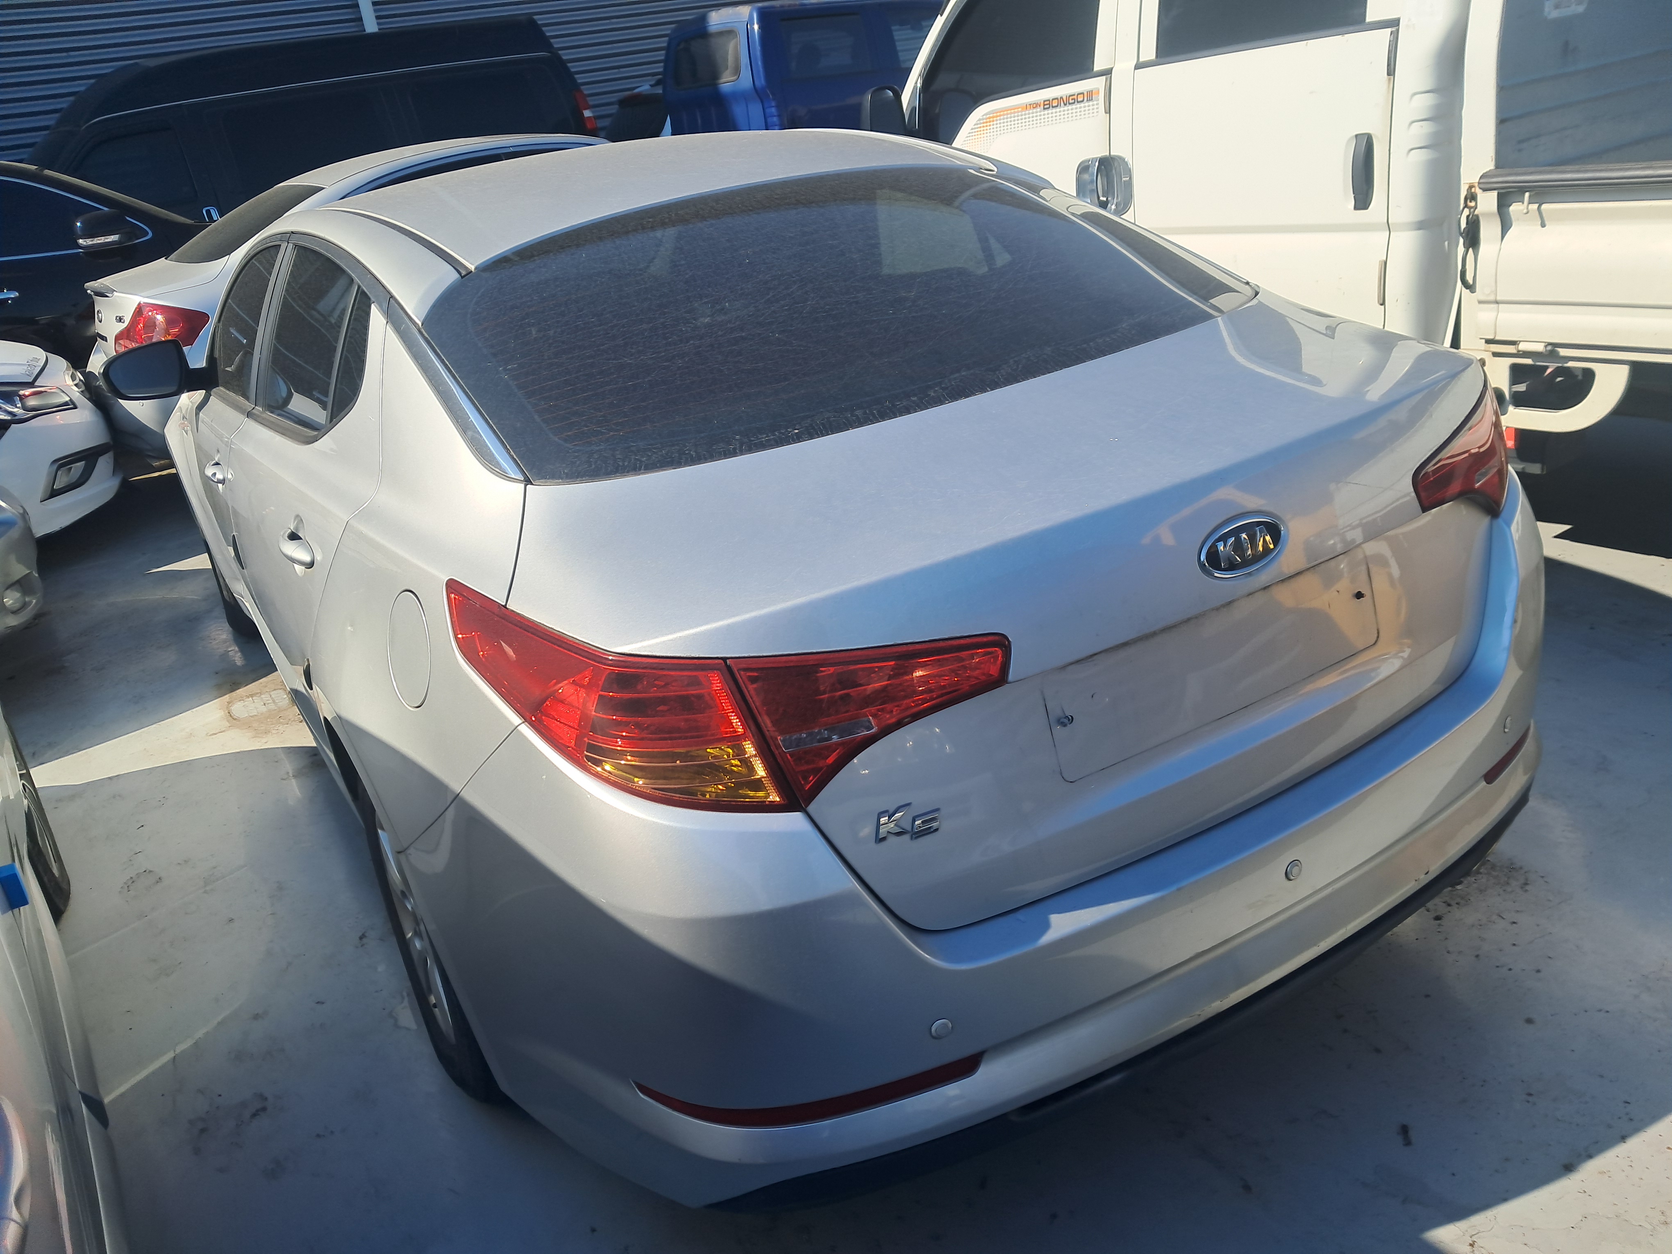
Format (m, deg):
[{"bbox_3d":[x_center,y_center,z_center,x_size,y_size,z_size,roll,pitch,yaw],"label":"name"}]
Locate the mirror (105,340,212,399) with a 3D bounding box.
[{"bbox_3d":[-1.882,-0.716,3.609,0.270,0.165,0.160,-19,25,-27],"label":"mirror"}]

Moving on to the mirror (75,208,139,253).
[{"bbox_3d":[-4.301,-2.325,7.675,0.180,0.200,0.280,-12,23,-9],"label":"mirror"}]

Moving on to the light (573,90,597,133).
[{"bbox_3d":[-2.336,-4.812,12.177,0.160,0.400,0.160,-25,28,-35],"label":"light"}]

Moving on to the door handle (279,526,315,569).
[{"bbox_3d":[-0.883,-0.126,2.147,0.050,0.040,0.200,-20,26,-25],"label":"door handle"}]

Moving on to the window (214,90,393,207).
[{"bbox_3d":[-3.819,-3.498,9.434,1.210,0.570,0.050,-20,20,-27],"label":"window"}]

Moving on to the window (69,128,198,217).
[{"bbox_3d":[-4.841,-3.094,8.893,0.760,0.510,0.050,-20,20,-27],"label":"window"}]

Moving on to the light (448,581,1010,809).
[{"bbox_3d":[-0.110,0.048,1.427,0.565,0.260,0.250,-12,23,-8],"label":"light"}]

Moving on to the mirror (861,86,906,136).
[{"bbox_3d":[0.178,-1.912,4.927,0.160,0.270,0.105,-20,26,-26],"label":"mirror"}]

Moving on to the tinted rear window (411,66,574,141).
[{"bbox_3d":[-2.644,-3.947,10.060,1.220,0.570,0.050,-20,20,-27],"label":"tinted rear window"}]

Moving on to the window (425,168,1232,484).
[{"bbox_3d":[0.011,-0.561,2.146,1.300,0.120,0.690,-19,50,-27],"label":"window"}]

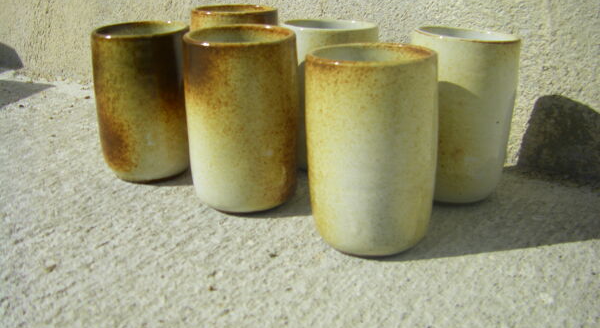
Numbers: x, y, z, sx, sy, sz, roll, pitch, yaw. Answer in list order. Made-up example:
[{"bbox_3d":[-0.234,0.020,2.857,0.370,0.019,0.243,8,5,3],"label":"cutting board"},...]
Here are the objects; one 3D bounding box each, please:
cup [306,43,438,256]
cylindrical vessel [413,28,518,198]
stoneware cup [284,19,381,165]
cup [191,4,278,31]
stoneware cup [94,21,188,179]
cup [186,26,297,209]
[{"bbox_3d":[0.043,-0.010,0.401,0.078,0.115,0.078,1,20,6],"label":"cup"},{"bbox_3d":[0.113,-0.036,0.477,0.078,0.115,0.078,6,20,13],"label":"cylindrical vessel"},{"bbox_3d":[0.022,-0.056,0.534,0.078,0.112,0.078,2,19,2],"label":"stoneware cup"},{"bbox_3d":[-0.058,-0.082,0.597,0.078,0.116,0.078,-2,20,-5],"label":"cup"},{"bbox_3d":[-0.120,-0.050,0.515,0.076,0.112,0.076,-4,21,-13],"label":"stoneware cup"},{"bbox_3d":[-0.040,-0.032,0.458,0.077,0.117,0.077,0,21,0],"label":"cup"}]

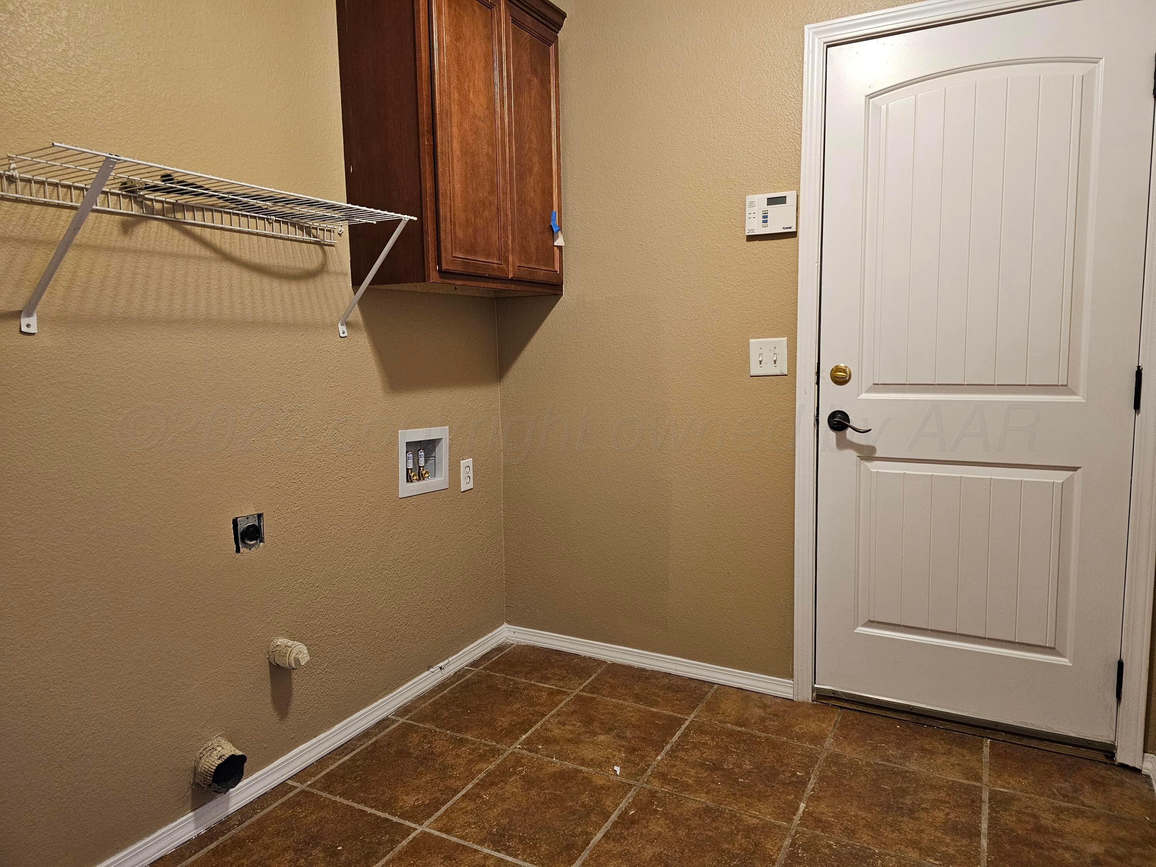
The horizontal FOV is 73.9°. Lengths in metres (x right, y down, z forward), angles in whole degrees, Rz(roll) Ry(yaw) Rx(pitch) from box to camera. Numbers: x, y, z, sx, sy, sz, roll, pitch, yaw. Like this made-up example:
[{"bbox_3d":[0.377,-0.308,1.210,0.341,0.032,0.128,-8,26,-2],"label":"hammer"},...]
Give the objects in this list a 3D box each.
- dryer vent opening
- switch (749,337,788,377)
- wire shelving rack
[{"bbox_3d":[-0.876,0.822,1.893,0.064,0.113,0.112,2,7,28],"label":"dryer vent opening"},{"bbox_3d":[0.609,-0.244,2.459,0.119,0.117,0.016,2,7,28],"label":"switch"},{"bbox_3d":[-0.770,-0.381,1.734,0.311,0.314,0.890,2,7,28],"label":"wire shelving rack"}]

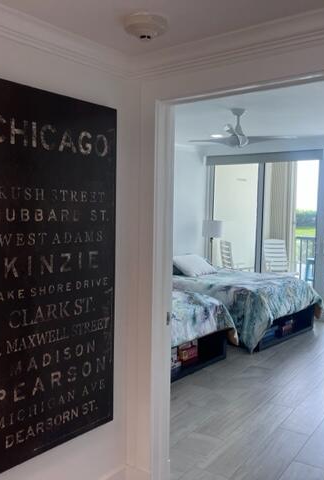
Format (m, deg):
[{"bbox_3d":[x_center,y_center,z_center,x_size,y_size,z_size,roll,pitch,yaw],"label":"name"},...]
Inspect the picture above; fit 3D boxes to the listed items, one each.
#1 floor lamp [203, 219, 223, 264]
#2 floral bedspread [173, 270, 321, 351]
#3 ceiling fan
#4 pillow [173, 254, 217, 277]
[{"bbox_3d":[0.788,0.075,7.553,0.340,0.770,0.340,4,4,38],"label":"floor lamp"},{"bbox_3d":[0.790,0.756,6.302,2.000,0.680,1.780,4,4,38],"label":"floral bedspread"},{"bbox_3d":[0.805,-1.193,5.136,1.280,0.410,1.250,4,4,38],"label":"ceiling fan"},{"bbox_3d":[0.429,0.310,6.634,0.460,0.170,0.620,40,25,30],"label":"pillow"}]

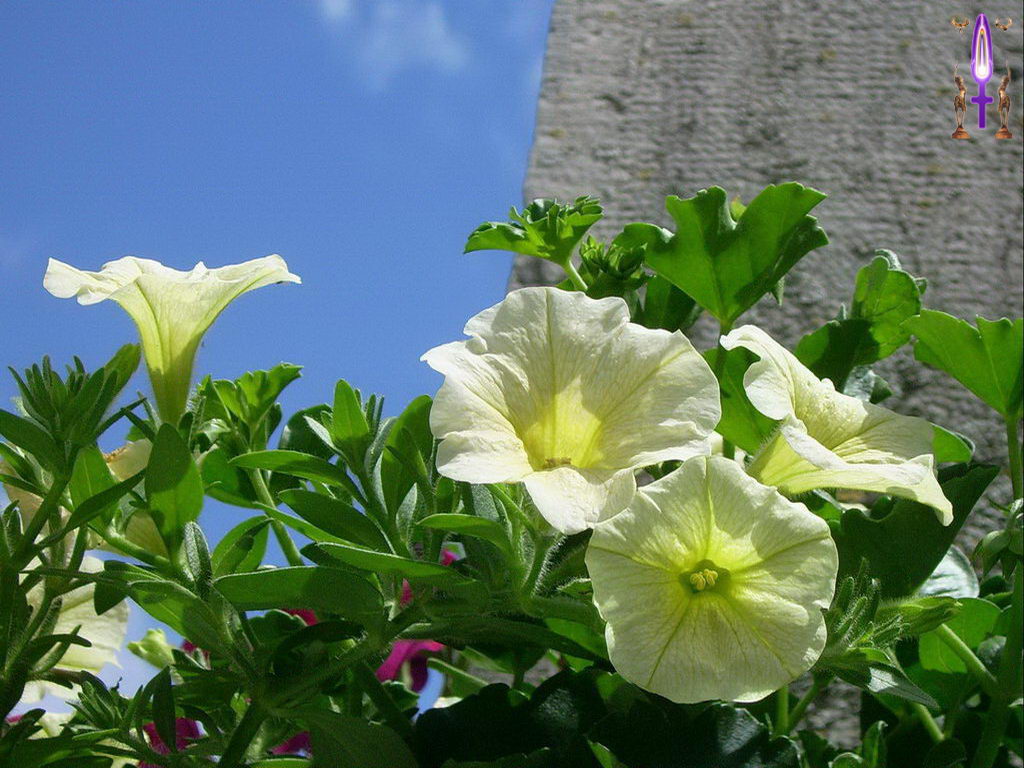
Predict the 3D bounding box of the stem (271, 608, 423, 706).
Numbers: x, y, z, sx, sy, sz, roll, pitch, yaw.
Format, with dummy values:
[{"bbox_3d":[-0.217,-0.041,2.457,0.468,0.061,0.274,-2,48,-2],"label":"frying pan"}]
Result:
[{"bbox_3d":[-0.043,0.071,0.675,0.045,0.006,0.006,-32,0,-3],"label":"stem"}]

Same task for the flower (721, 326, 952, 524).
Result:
[{"bbox_3d":[0.081,0.015,0.680,0.062,0.063,0.042,22,-57,-40],"label":"flower"}]

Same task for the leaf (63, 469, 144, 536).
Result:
[{"bbox_3d":[-0.107,0.031,0.685,0.028,0.005,0.010,-39,-22,0],"label":"leaf"}]

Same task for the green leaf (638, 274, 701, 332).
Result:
[{"bbox_3d":[0.044,-0.022,0.725,0.016,0.019,0.007,-8,-6,-1],"label":"green leaf"}]

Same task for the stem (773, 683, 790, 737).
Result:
[{"bbox_3d":[0.076,0.092,0.735,0.004,0.016,0.004,2,-6,0],"label":"stem"}]

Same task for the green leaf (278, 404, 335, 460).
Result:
[{"bbox_3d":[-0.058,0.013,0.735,0.018,0.018,0.007,4,-15,7],"label":"green leaf"}]

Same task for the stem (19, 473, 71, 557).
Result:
[{"bbox_3d":[-0.124,0.035,0.690,0.004,0.024,0.004,31,-6,-3],"label":"stem"}]

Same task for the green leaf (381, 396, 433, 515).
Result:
[{"bbox_3d":[-0.028,0.019,0.695,0.013,0.032,0.009,11,-3,17],"label":"green leaf"}]

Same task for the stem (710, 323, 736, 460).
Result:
[{"bbox_3d":[0.059,0.002,0.730,0.004,0.040,0.004,0,-12,0],"label":"stem"}]

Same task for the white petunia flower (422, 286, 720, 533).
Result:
[{"bbox_3d":[0.016,0.009,0.697,0.077,0.063,0.045,3,-30,-2],"label":"white petunia flower"}]

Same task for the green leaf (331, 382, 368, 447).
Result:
[{"bbox_3d":[-0.043,0.008,0.700,0.011,0.018,0.005,-2,-15,-3],"label":"green leaf"}]

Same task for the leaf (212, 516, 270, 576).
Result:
[{"bbox_3d":[-0.072,0.043,0.690,0.025,0.007,0.013,-47,-46,12],"label":"leaf"}]

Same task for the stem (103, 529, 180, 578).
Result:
[{"bbox_3d":[-0.100,0.046,0.700,0.026,0.004,0.004,33,0,3],"label":"stem"}]

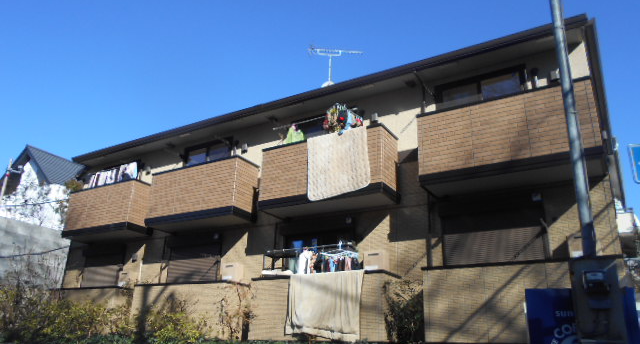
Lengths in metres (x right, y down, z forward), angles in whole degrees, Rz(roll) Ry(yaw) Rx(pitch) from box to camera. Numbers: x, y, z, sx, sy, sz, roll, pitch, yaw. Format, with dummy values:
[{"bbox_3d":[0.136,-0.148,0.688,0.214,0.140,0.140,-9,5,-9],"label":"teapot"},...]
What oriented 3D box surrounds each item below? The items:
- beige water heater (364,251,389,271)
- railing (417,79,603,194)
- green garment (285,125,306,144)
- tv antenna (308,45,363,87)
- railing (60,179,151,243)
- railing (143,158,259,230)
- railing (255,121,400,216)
[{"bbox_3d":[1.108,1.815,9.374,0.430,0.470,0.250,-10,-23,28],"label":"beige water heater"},{"bbox_3d":[3.275,-0.512,8.466,2.884,1.386,0.887,-10,-23,30],"label":"railing"},{"bbox_3d":[-0.571,-0.745,11.197,0.220,0.620,0.550,-10,-23,30],"label":"green garment"},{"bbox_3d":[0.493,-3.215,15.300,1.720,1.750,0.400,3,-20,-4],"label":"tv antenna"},{"bbox_3d":[-6.160,1.226,14.125,2.928,1.416,0.840,-10,-23,30],"label":"railing"},{"bbox_3d":[-3.022,0.653,12.282,3.000,1.416,0.840,-10,-23,30],"label":"railing"},{"bbox_3d":[0.159,0.063,10.286,2.944,1.386,0.887,-10,-23,30],"label":"railing"}]

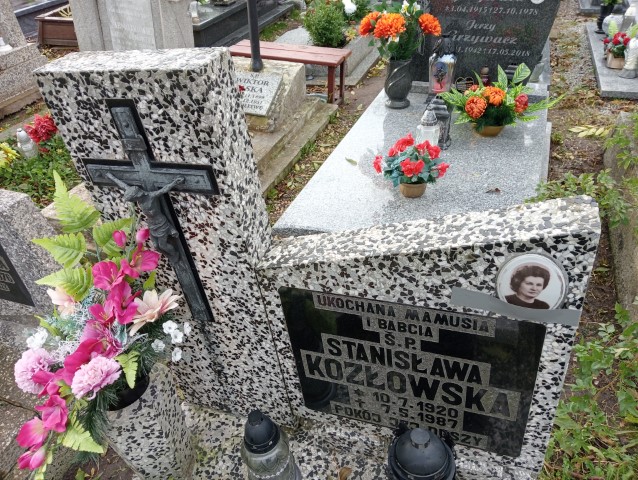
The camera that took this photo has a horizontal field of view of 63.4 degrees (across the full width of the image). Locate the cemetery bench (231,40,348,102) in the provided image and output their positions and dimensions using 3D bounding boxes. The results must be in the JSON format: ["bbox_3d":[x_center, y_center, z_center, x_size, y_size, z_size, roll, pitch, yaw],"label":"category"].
[{"bbox_3d":[-0.255,-1.386,4.362,1.209,0.410,0.270,20,42,34],"label":"cemetery bench"}]

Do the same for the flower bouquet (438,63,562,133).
[{"bbox_3d":[0.850,-0.662,2.425,0.560,0.295,0.290,4,36,16],"label":"flower bouquet"}]

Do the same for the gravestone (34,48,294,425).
[{"bbox_3d":[-0.238,0.061,1.075,0.298,0.881,0.101,6,39,19],"label":"gravestone"}]

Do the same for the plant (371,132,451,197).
[{"bbox_3d":[0.364,-0.288,2.017,0.280,0.240,0.245,4,36,16],"label":"plant"}]

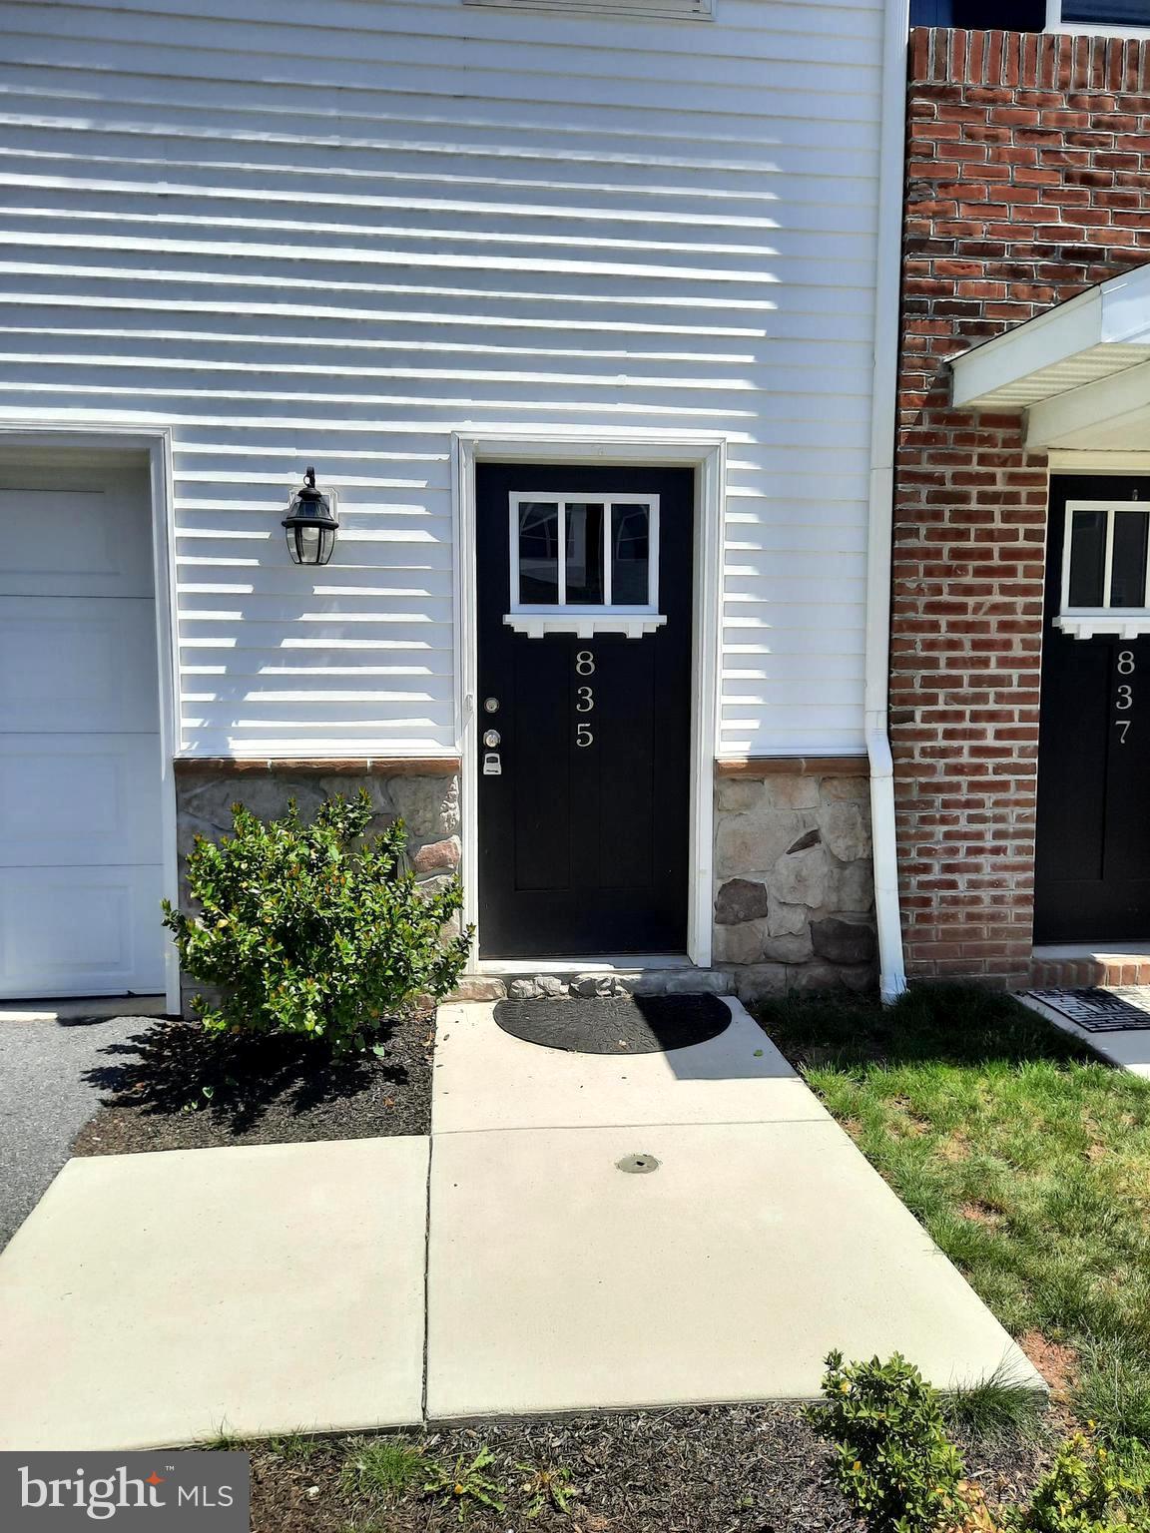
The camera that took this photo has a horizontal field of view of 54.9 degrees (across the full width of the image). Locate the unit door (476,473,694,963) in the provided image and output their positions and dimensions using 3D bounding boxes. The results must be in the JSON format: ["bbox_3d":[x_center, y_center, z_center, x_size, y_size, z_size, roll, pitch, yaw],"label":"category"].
[{"bbox_3d":[0.044,-0.203,4.468,0.877,1.990,0.085,0,5,-7],"label":"unit door"}]

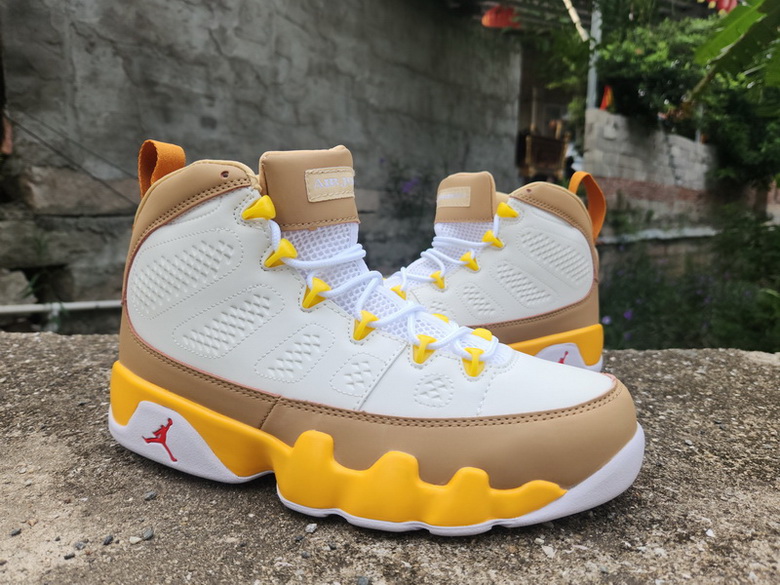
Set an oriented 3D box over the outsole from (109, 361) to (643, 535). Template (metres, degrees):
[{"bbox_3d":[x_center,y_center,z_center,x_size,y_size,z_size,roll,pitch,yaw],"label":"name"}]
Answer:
[{"bbox_3d":[-0.019,0.072,0.288,0.300,0.052,0.110,4,10,14],"label":"outsole"}]

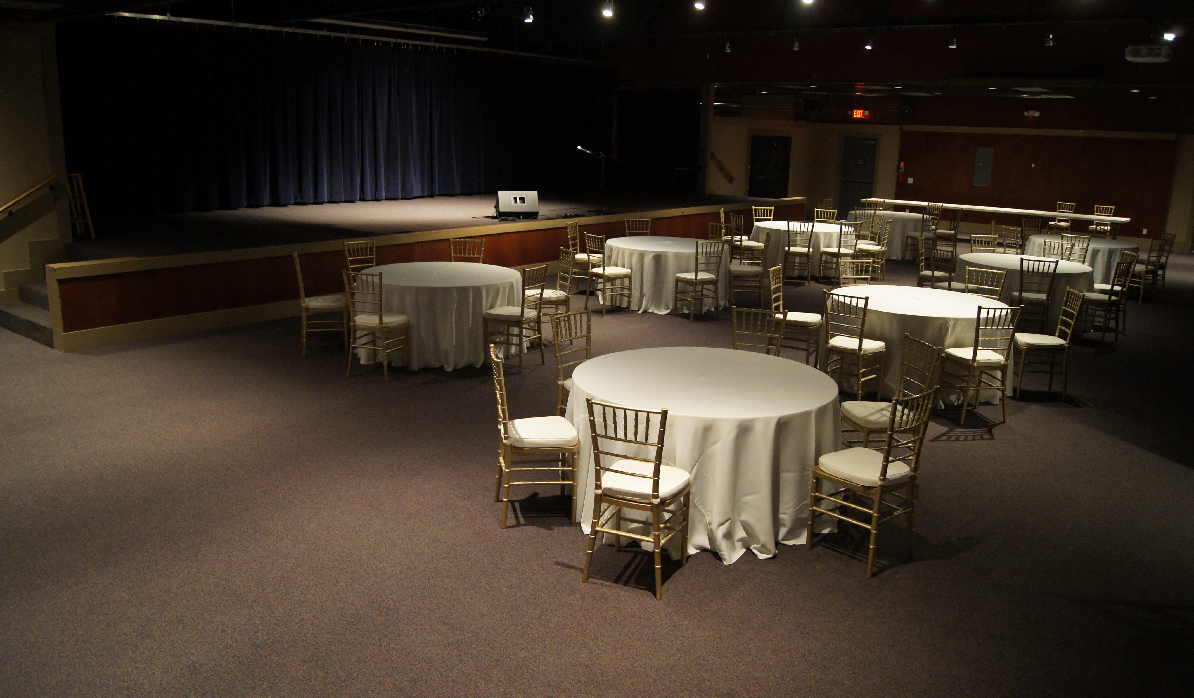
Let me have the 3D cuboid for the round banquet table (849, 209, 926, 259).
[{"bbox_3d":[5.434,-2.163,16.908,1.570,0.748,1.570,2,14,0],"label":"round banquet table"}]

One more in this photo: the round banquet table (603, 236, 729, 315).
[{"bbox_3d":[0.884,-0.967,11.423,1.570,0.748,1.570,2,14,0],"label":"round banquet table"}]

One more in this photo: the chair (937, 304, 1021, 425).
[{"bbox_3d":[2.986,0.076,7.016,0.405,0.935,0.450,-1,14,-10],"label":"chair"}]

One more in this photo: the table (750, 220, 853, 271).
[{"bbox_3d":[3.237,-1.564,14.174,1.570,0.748,1.570,2,14,0],"label":"table"}]

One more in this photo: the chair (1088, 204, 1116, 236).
[{"bbox_3d":[10.378,-2.472,18.459,0.410,0.930,0.435,12,17,36],"label":"chair"}]

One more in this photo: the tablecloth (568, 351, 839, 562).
[{"bbox_3d":[0.603,0.534,5.190,1.560,0.768,1.560,2,14,0],"label":"tablecloth"}]

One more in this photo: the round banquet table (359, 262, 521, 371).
[{"bbox_3d":[-1.493,-0.355,8.635,1.610,0.765,1.610,-1,14,-10],"label":"round banquet table"}]

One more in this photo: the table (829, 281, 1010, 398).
[{"bbox_3d":[2.825,-0.059,7.956,1.610,0.765,1.610,7,15,19],"label":"table"}]

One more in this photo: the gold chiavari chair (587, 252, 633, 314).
[{"bbox_3d":[0.135,-0.916,10.794,0.435,0.930,0.410,-8,17,-34],"label":"gold chiavari chair"}]

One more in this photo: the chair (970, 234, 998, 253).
[{"bbox_3d":[5.088,-0.989,11.665,0.400,0.931,0.440,1,14,-5],"label":"chair"}]

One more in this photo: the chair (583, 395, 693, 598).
[{"bbox_3d":[0.206,0.663,4.315,0.410,0.930,0.435,8,15,23],"label":"chair"}]

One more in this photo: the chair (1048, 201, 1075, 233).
[{"bbox_3d":[9.724,-2.578,18.771,0.400,0.931,0.440,13,18,39],"label":"chair"}]

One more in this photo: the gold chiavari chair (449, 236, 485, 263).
[{"bbox_3d":[-1.429,-0.693,9.610,0.405,0.935,0.450,2,14,3],"label":"gold chiavari chair"}]

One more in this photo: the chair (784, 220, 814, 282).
[{"bbox_3d":[2.997,-1.446,13.328,0.410,0.930,0.435,4,14,9],"label":"chair"}]

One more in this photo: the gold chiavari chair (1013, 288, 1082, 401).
[{"bbox_3d":[3.845,-0.057,7.723,0.435,0.930,0.410,4,14,8],"label":"gold chiavari chair"}]

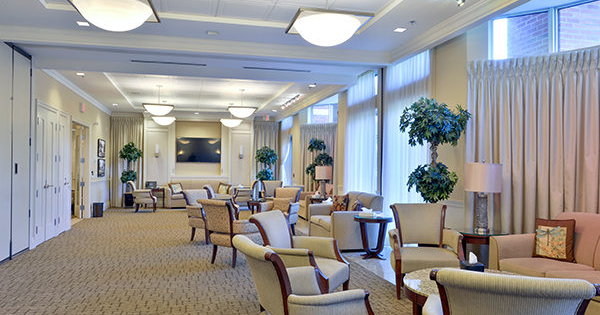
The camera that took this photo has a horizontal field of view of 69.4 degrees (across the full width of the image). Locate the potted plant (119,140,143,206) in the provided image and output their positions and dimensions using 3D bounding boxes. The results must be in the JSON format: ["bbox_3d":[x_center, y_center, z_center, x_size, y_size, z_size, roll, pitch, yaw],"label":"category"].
[{"bbox_3d":[-5.315,0.564,13.609,0.686,2.059,0.686,0,-1,-15],"label":"potted plant"}]

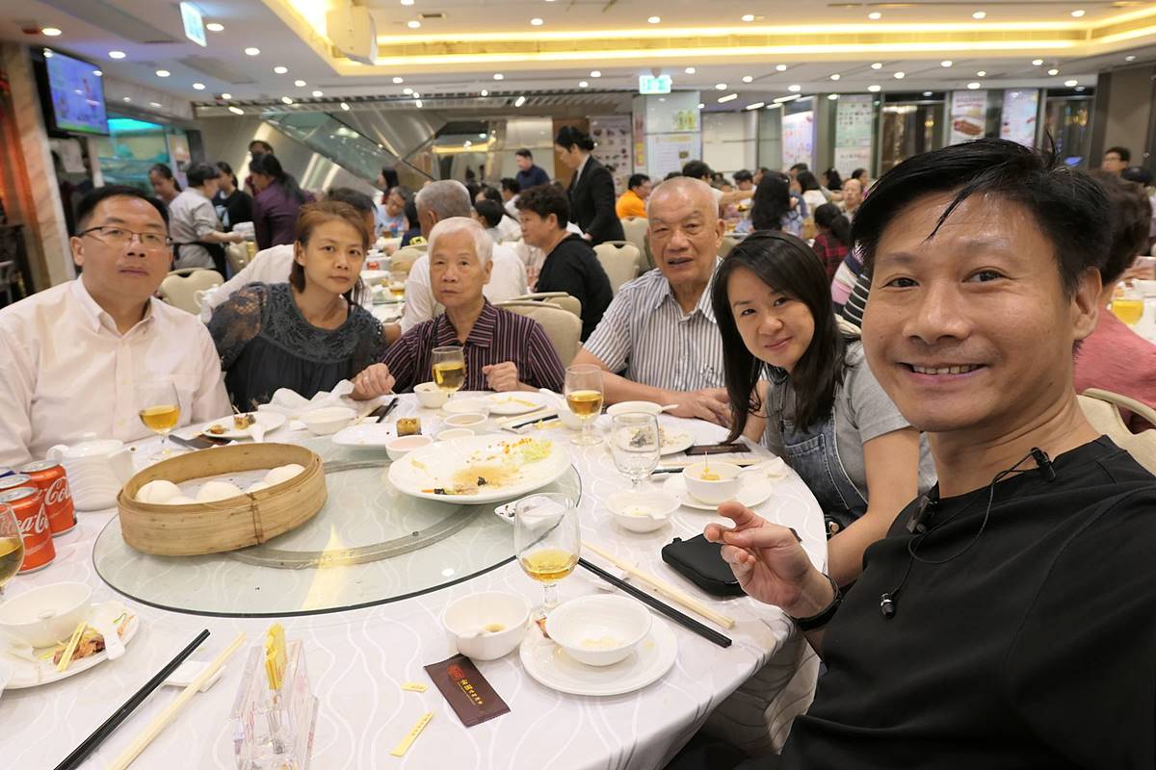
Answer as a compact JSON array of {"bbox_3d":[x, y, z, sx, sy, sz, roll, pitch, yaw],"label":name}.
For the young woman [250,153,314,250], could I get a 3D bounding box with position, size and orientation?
[{"bbox_3d":[-1.889,-0.695,4.974,0.500,1.551,0.460,3,15,21],"label":"young woman"}]

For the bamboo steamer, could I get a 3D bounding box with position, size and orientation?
[{"bbox_3d":[-0.566,0.174,1.242,0.300,0.073,0.300,-2,13,0],"label":"bamboo steamer"}]

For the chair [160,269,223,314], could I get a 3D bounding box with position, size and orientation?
[{"bbox_3d":[-1.952,-0.185,4.270,0.570,0.910,0.440,12,20,44],"label":"chair"}]

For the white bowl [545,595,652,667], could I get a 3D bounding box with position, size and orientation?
[{"bbox_3d":[0.024,0.276,0.845,0.115,0.041,0.115,-2,13,1],"label":"white bowl"}]

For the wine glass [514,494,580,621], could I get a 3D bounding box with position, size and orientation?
[{"bbox_3d":[-0.036,0.212,0.917,0.081,0.150,0.081,-2,13,0],"label":"wine glass"}]

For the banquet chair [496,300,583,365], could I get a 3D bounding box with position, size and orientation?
[{"bbox_3d":[-0.224,0.269,2.265,0.450,0.940,0.580,-1,14,8],"label":"banquet chair"}]

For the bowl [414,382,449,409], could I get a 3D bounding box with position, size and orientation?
[{"bbox_3d":[-0.368,0.030,1.927,0.088,0.043,0.088,-2,14,0],"label":"bowl"}]

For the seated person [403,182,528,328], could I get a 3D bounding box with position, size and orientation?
[{"bbox_3d":[-0.515,-0.099,3.014,0.520,1.330,0.760,-9,15,-27],"label":"seated person"}]

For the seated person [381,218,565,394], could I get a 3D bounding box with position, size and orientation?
[{"bbox_3d":[-0.316,0.155,2.135,0.520,1.194,0.680,-1,15,7],"label":"seated person"}]

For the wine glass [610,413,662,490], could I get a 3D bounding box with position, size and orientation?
[{"bbox_3d":[0.095,0.124,1.271,0.081,0.151,0.081,-2,14,0],"label":"wine glass"}]

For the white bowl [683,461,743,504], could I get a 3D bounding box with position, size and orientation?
[{"bbox_3d":[0.220,0.164,1.258,0.093,0.048,0.093,-2,13,1],"label":"white bowl"}]

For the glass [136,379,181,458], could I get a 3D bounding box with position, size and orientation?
[{"bbox_3d":[-0.882,0.074,1.622,0.081,0.151,0.081,-2,14,0],"label":"glass"}]

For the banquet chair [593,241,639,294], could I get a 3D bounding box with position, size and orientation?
[{"bbox_3d":[0.098,-0.411,4.821,0.440,0.920,0.570,11,20,43],"label":"banquet chair"}]

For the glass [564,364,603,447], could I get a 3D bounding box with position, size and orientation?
[{"bbox_3d":[0.014,0.043,1.608,0.083,0.154,0.083,-2,13,0],"label":"glass"}]

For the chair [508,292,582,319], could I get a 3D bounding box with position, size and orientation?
[{"bbox_3d":[-0.303,0.110,2.943,0.450,0.940,0.580,-11,16,-33],"label":"chair"}]

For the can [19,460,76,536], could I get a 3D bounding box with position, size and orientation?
[{"bbox_3d":[-0.857,0.186,1.245,0.066,0.115,0.066,-10,15,-29],"label":"can"}]

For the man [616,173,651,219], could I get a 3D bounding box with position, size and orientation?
[{"bbox_3d":[0.652,-1.454,7.891,0.750,1.368,0.500,-12,17,-34],"label":"man"}]

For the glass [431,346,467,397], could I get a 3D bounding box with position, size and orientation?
[{"bbox_3d":[-0.308,-0.009,1.851,0.081,0.151,0.081,-2,14,0],"label":"glass"}]

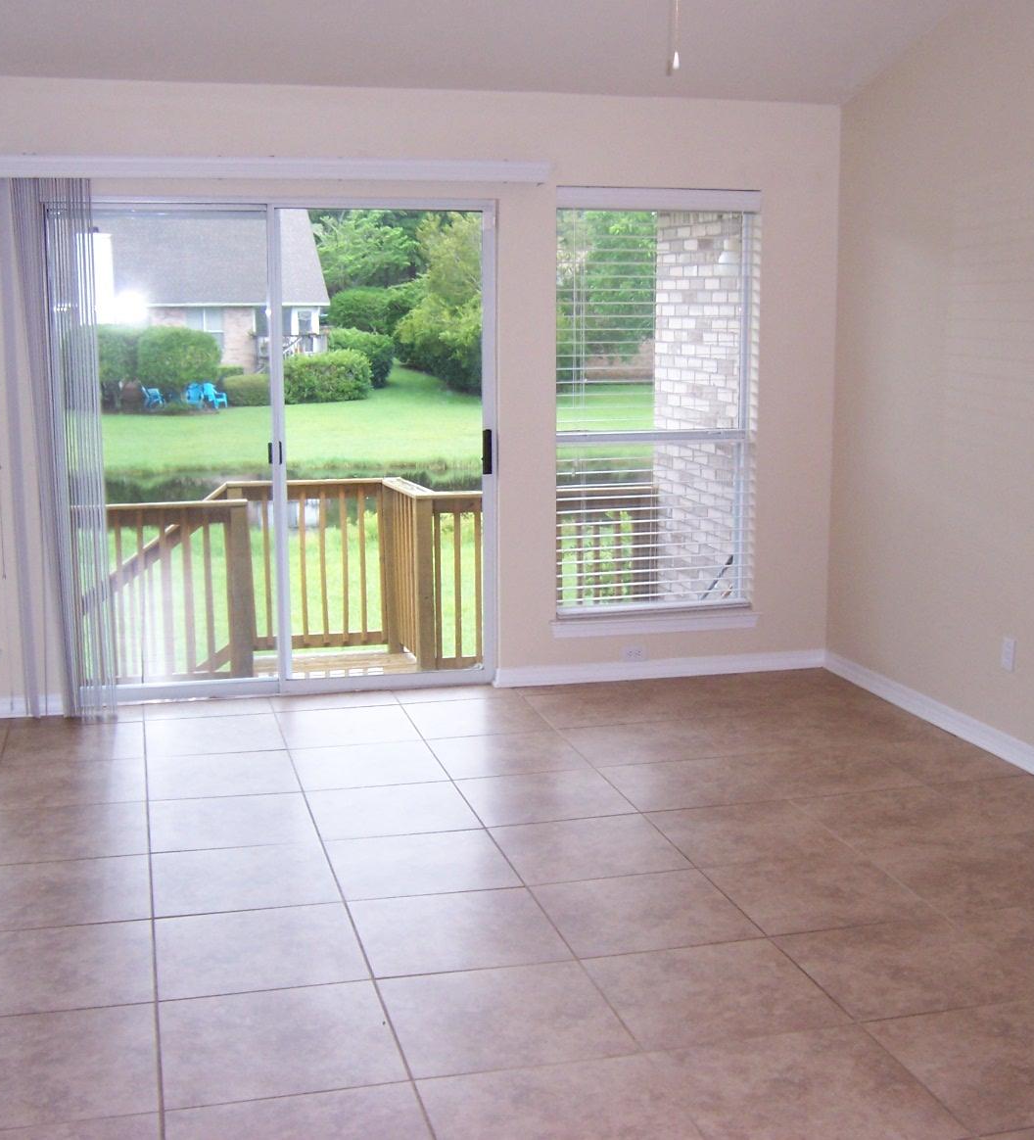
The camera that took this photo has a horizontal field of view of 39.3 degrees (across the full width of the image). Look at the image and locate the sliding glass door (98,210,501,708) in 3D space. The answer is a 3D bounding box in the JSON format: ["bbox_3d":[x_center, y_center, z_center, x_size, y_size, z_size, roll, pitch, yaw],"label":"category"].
[{"bbox_3d":[-0.954,-0.478,5.955,1.771,2.037,0.101,-2,10,-14],"label":"sliding glass door"}]

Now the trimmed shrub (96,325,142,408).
[{"bbox_3d":[-11.892,-5.886,42.000,2.221,2.451,2.200,-2,10,-14],"label":"trimmed shrub"}]

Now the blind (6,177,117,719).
[{"bbox_3d":[-1.766,-0.451,5.589,0.337,2.108,0.106,-2,10,-14],"label":"blind"}]

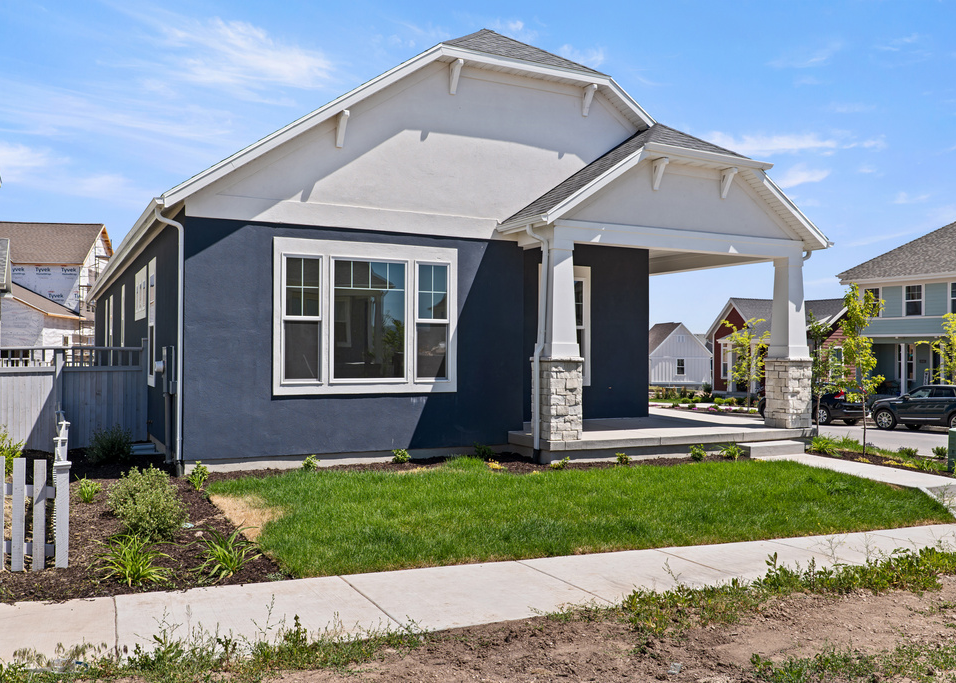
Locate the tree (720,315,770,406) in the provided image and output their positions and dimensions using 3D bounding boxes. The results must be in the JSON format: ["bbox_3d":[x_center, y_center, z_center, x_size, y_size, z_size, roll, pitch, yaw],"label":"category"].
[{"bbox_3d":[12.333,0.988,39.200,2.300,4.300,2.300,1,-1,-27],"label":"tree"}]

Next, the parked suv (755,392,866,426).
[{"bbox_3d":[13.550,2.400,34.500,1.830,1.660,4.530,1,-1,-31],"label":"parked suv"}]

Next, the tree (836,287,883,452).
[{"bbox_3d":[6.201,0.469,13.800,0.780,2.760,0.780,1,-1,-27],"label":"tree"}]

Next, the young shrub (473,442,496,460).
[{"bbox_3d":[0.081,1.611,12.500,0.320,0.270,0.310,0,-1,0],"label":"young shrub"}]

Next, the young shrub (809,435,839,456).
[{"bbox_3d":[5.708,1.718,14.100,0.500,0.370,0.500,1,-1,-27],"label":"young shrub"}]

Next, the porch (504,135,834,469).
[{"bbox_3d":[2.860,-0.918,14.987,5.950,5.450,3.500,1,-1,-27],"label":"porch"}]

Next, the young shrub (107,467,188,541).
[{"bbox_3d":[-3.195,1.566,8.250,0.790,0.710,0.760,1,-1,-27],"label":"young shrub"}]

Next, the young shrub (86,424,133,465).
[{"bbox_3d":[-5.354,1.497,12.400,0.660,0.580,0.640,1,-1,-27],"label":"young shrub"}]

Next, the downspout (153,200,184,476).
[{"bbox_3d":[-4.130,-0.062,11.389,0.420,3.600,0.100,1,-1,-27],"label":"downspout"}]

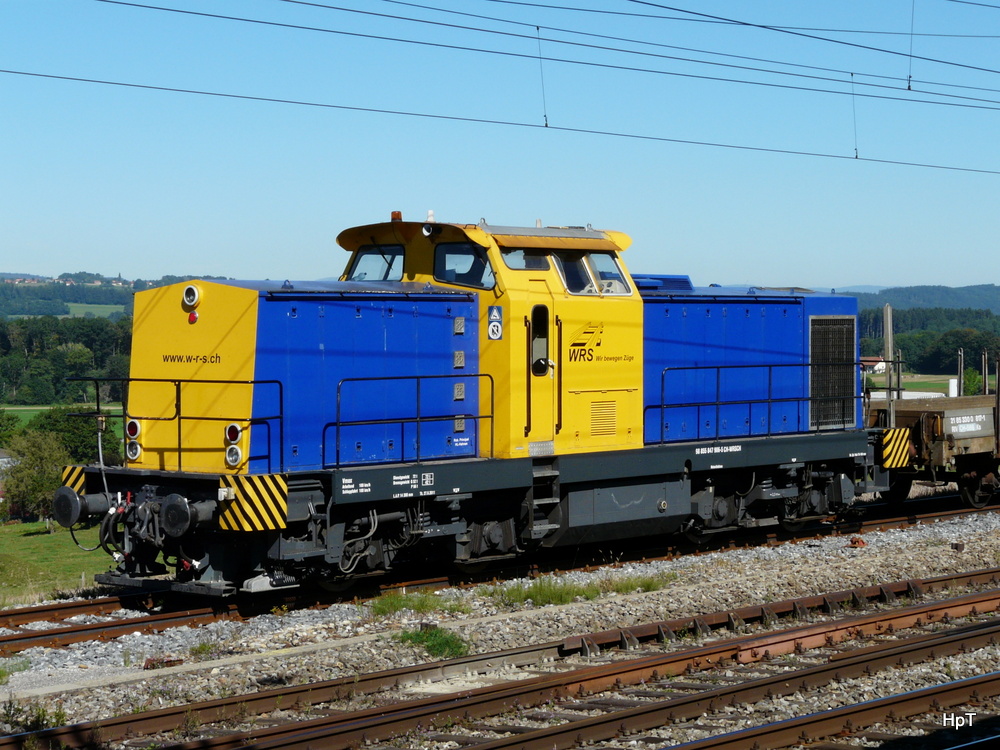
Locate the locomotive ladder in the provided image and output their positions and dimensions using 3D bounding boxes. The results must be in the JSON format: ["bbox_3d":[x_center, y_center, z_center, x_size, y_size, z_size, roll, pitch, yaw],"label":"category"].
[{"bbox_3d":[0.482,1.471,26.188,0.230,0.980,0.530,1,2,41],"label":"locomotive ladder"}]

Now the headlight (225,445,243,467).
[{"bbox_3d":[-2.834,0.865,23.203,0.230,0.230,0.090,1,2,41],"label":"headlight"}]

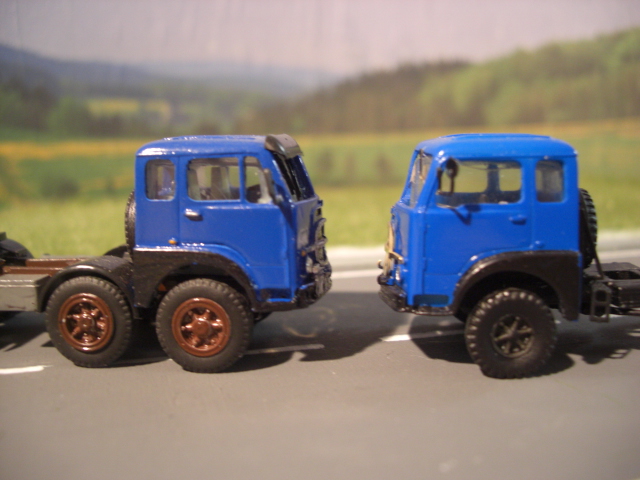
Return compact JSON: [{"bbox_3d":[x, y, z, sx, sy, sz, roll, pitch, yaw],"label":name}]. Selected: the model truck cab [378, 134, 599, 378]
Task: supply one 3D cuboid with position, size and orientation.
[{"bbox_3d":[0.025,0.000,0.105,0.032,0.033,0.029,0,9,2],"label":"model truck cab"}]

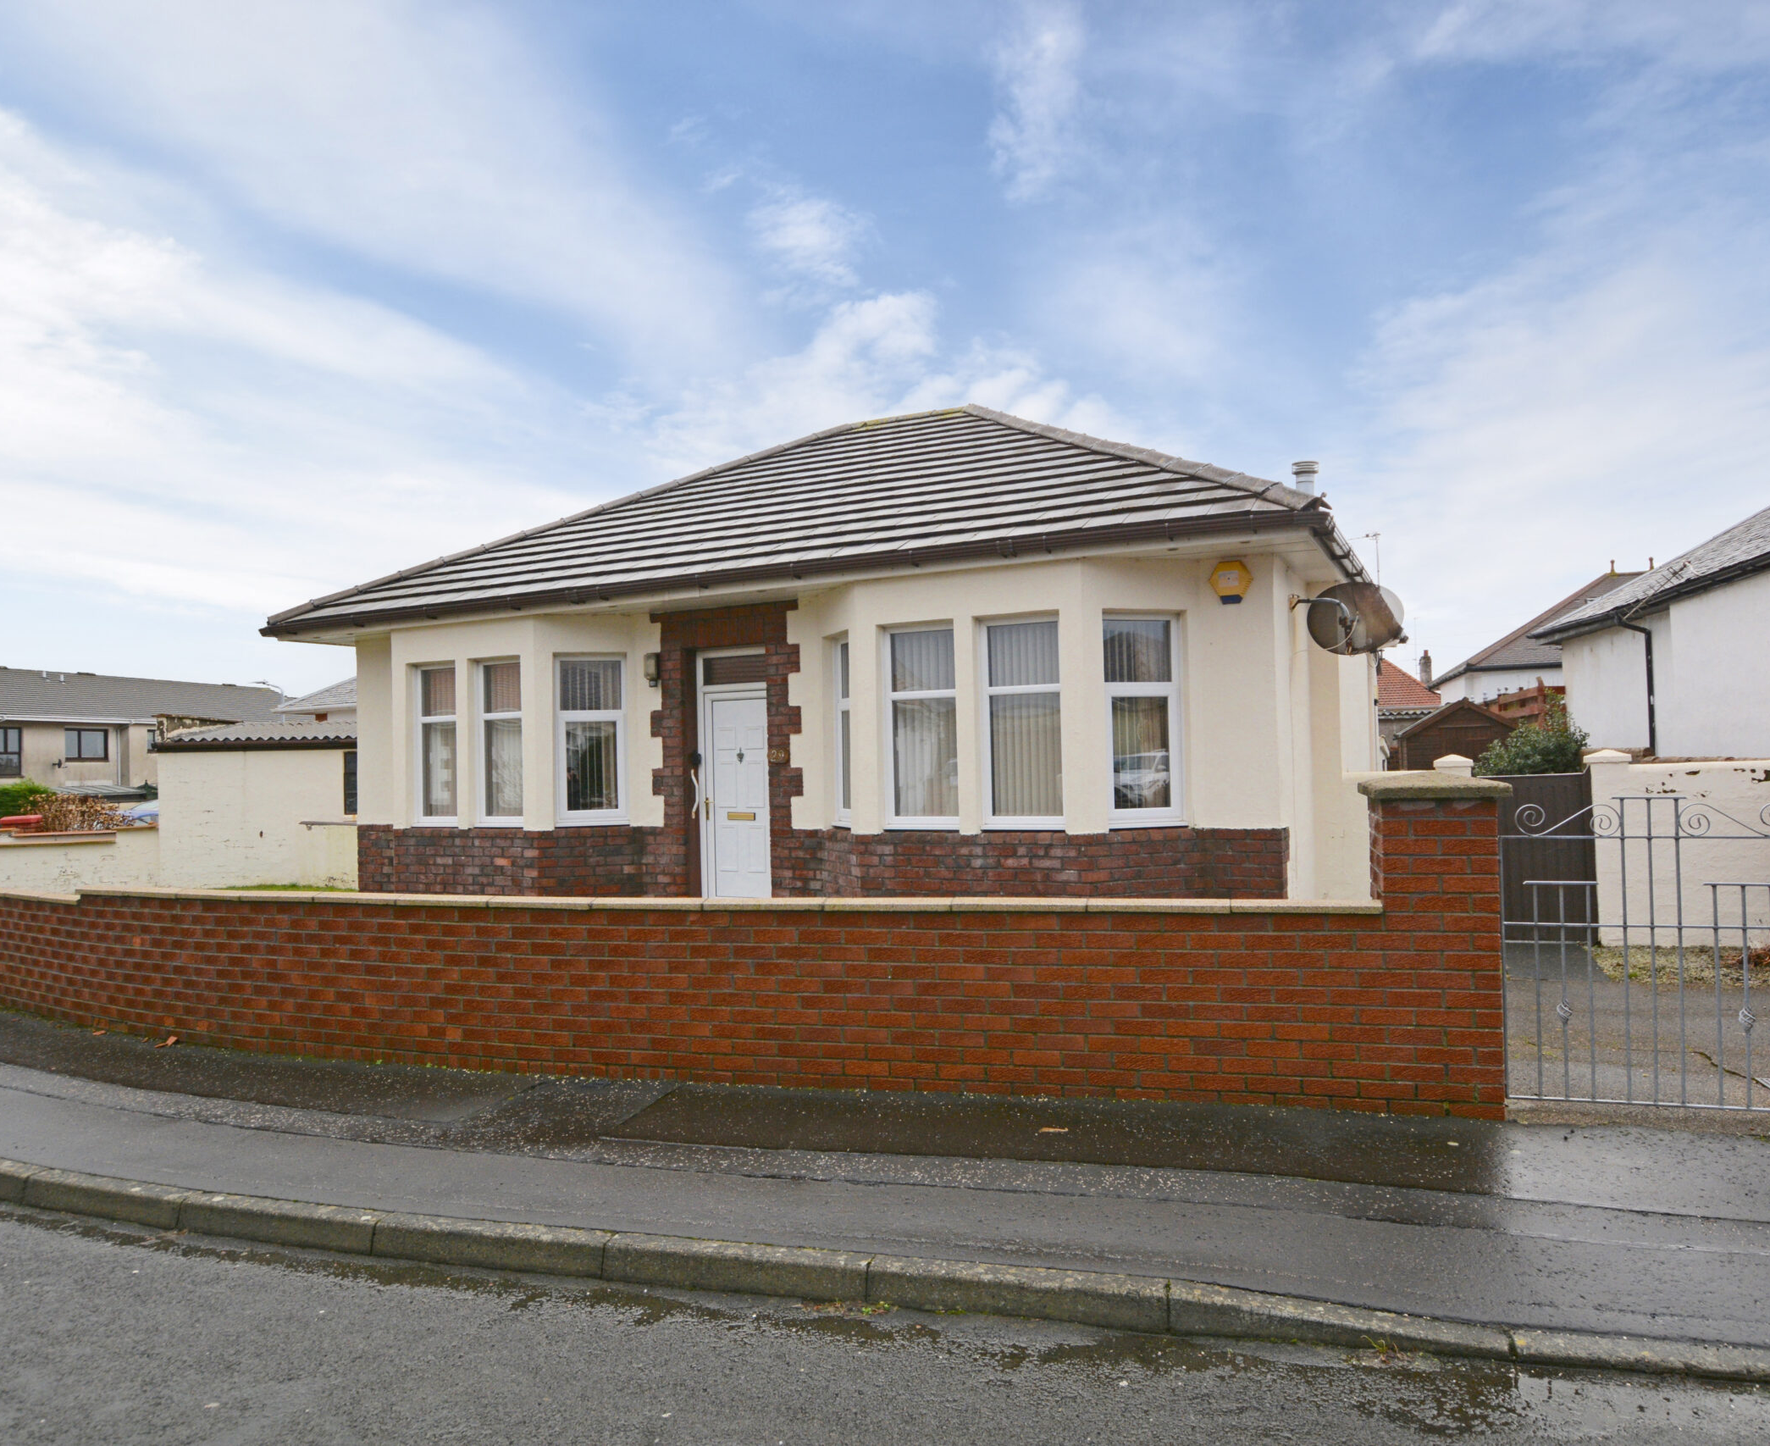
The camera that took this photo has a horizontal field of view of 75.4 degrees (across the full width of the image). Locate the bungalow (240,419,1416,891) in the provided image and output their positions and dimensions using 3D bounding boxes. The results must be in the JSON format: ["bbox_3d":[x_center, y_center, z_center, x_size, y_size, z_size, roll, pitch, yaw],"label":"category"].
[{"bbox_3d":[0.184,-0.830,13.768,10.750,5.690,8.950,-2,-2,28],"label":"bungalow"}]

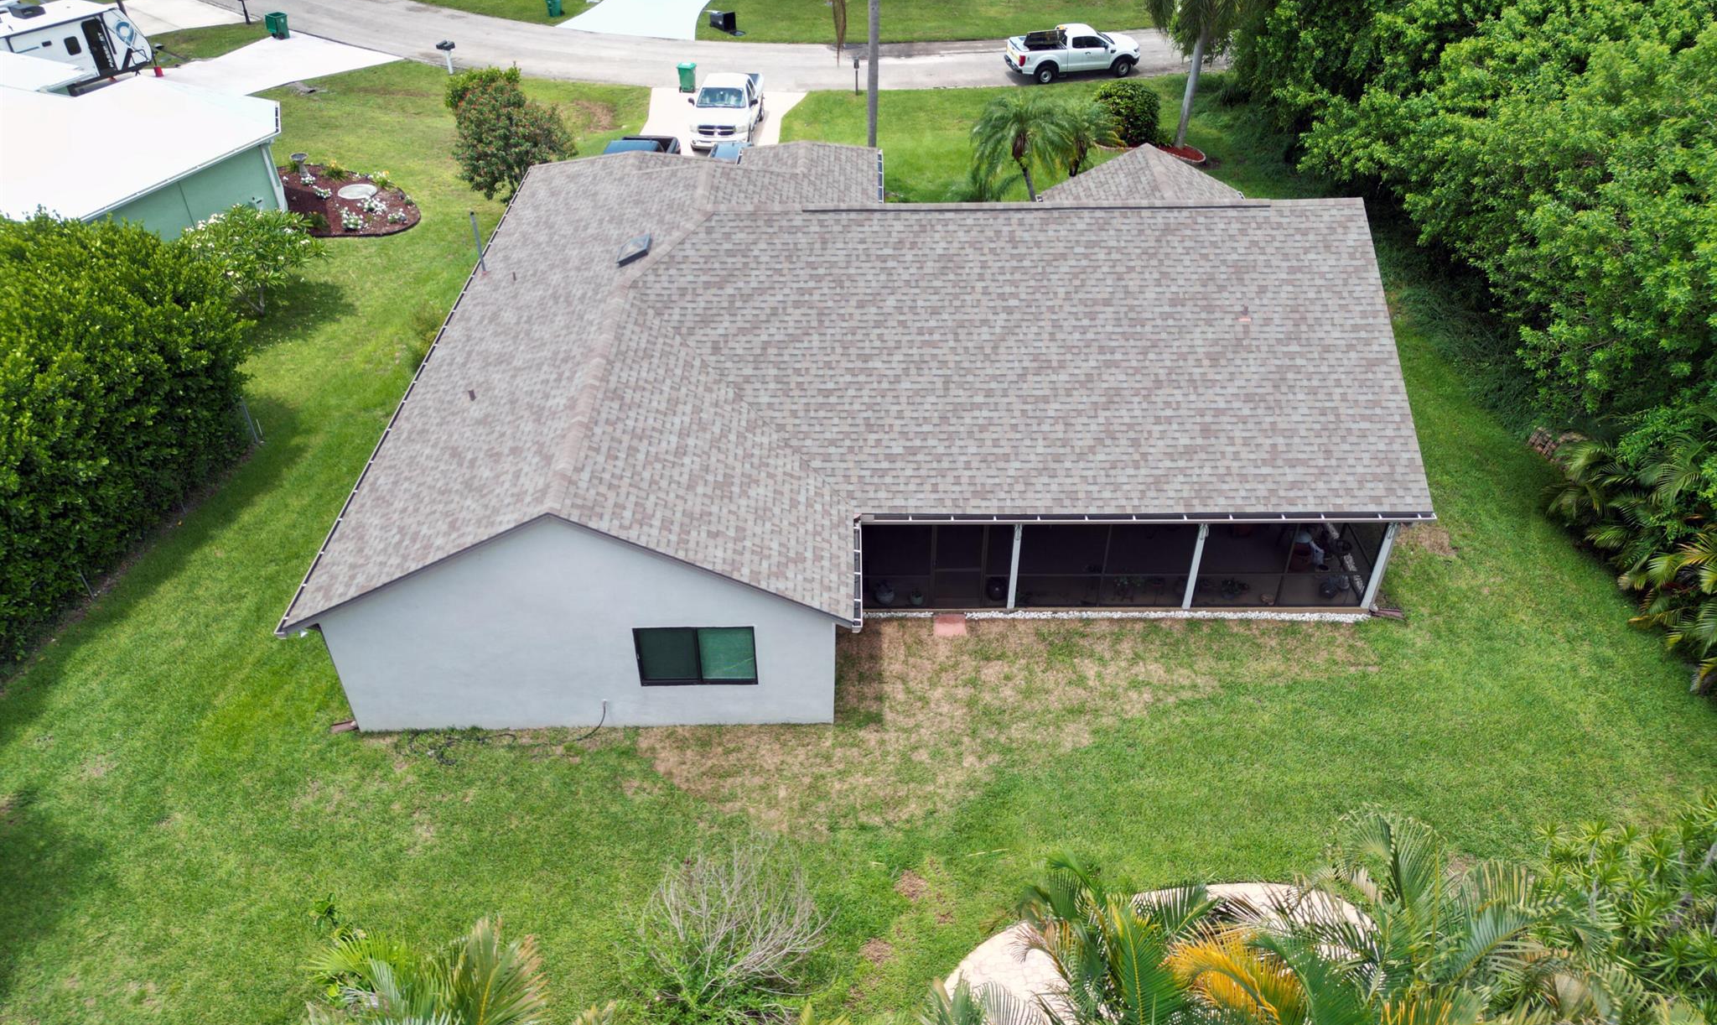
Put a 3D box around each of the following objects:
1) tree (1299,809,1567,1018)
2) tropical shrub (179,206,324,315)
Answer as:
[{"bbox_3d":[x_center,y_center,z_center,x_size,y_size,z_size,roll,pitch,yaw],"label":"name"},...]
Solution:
[{"bbox_3d":[7.513,5.595,15.794,3.200,3.500,3.000,0,38,0],"label":"tree"},{"bbox_3d":[-15.073,-6.293,30.078,3.434,2.727,3.232,0,38,0],"label":"tropical shrub"}]

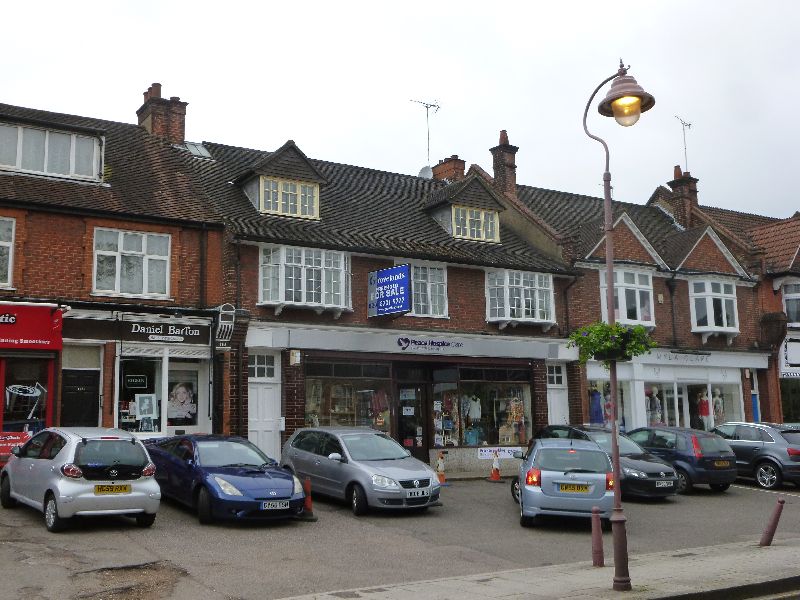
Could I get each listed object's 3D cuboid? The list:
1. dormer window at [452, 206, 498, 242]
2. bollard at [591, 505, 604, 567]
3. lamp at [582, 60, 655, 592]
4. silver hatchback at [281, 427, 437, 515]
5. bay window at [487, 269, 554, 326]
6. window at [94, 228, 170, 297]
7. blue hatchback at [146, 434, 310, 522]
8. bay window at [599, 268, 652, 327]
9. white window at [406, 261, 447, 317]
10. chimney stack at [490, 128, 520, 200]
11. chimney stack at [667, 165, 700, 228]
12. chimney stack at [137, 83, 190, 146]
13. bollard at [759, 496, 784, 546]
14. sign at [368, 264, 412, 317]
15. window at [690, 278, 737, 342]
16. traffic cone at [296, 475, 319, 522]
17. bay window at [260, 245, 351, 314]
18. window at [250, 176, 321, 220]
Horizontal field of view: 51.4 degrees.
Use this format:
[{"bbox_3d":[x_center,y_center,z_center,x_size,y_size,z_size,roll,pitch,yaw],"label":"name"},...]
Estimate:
[{"bbox_3d":[2.131,-2.144,23.906,1.568,0.922,0.200,4,-10,-28],"label":"dormer window"},{"bbox_3d":[2.621,3.141,11.058,0.155,0.758,0.155,-1,-9,0],"label":"bollard"},{"bbox_3d":[2.649,0.188,9.846,0.720,6.288,1.200,5,-10,-28],"label":"lamp"},{"bbox_3d":[-0.862,3.270,16.452,1.660,1.467,3.920,5,-7,-37],"label":"silver hatchback"},{"bbox_3d":[3.443,0.014,22.887,2.242,1.469,0.420,4,-10,-28],"label":"bay window"},{"bbox_3d":[-6.075,-0.806,18.920,1.695,1.522,0.150,4,-10,-26],"label":"window"},{"bbox_3d":[-3.310,3.230,15.500,1.735,1.310,4.330,6,-7,-35],"label":"blue hatchback"},{"bbox_3d":[7.347,-0.035,26.316,2.320,1.756,0.460,5,-10,-31],"label":"bay window"},{"bbox_3d":[0.543,-0.257,21.618,1.560,1.409,0.160,4,-10,-28],"label":"white window"},{"bbox_3d":[3.351,-4.344,26.682,0.620,2.178,0.620,4,-10,-30],"label":"chimney stack"},{"bbox_3d":[11.133,-3.949,32.508,0.820,2.524,0.850,4,-10,-28],"label":"chimney stack"},{"bbox_3d":[-7.011,-5.367,24.630,1.126,1.977,1.650,4,-10,-28],"label":"chimney stack"},{"bbox_3d":[5.885,3.479,13.104,0.170,0.798,0.170,19,-1,-25],"label":"bollard"},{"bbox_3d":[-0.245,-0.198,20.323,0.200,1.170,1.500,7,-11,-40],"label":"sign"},{"bbox_3d":[10.850,0.264,28.391,2.300,1.895,0.460,5,-10,-31],"label":"window"},{"bbox_3d":[-1.608,3.485,14.657,0.340,0.726,0.340,4,-10,-28],"label":"traffic cone"},{"bbox_3d":[-2.131,-0.500,19.902,2.450,1.527,0.450,4,-10,-30],"label":"bay window"},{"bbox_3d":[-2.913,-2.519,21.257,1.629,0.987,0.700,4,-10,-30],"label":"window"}]

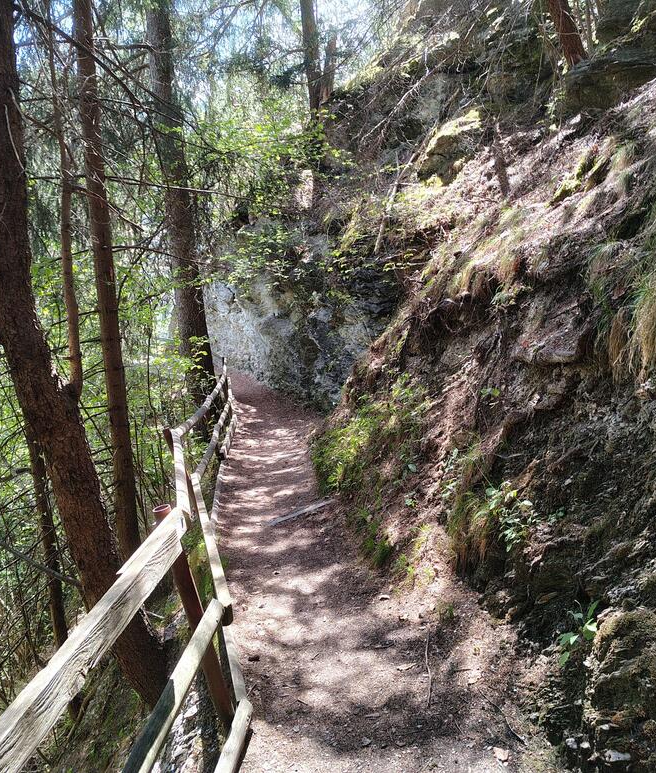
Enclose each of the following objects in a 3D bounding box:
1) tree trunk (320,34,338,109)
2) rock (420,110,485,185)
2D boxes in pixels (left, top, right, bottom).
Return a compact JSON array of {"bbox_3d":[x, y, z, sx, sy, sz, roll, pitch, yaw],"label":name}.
[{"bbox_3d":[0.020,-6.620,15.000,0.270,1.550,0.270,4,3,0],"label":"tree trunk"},{"bbox_3d":[1.940,-3.780,11.200,0.950,0.900,0.850,-1,3,14],"label":"rock"}]

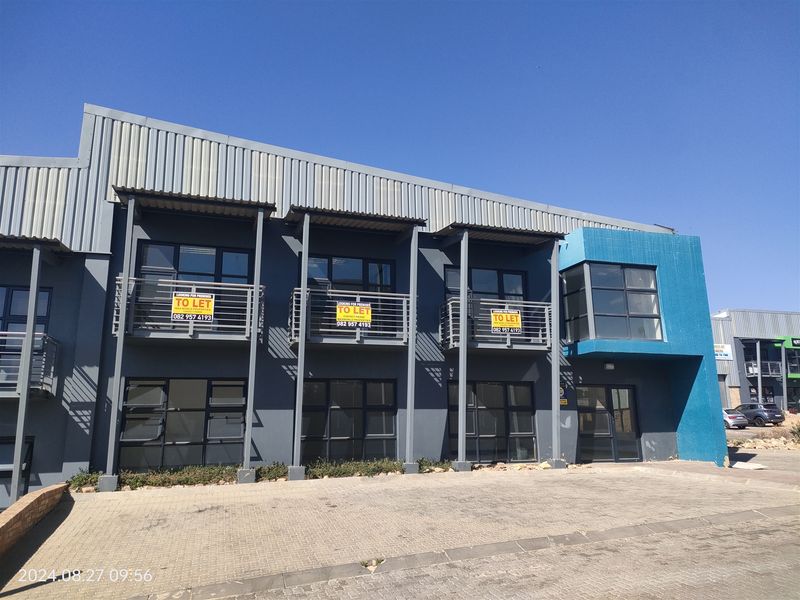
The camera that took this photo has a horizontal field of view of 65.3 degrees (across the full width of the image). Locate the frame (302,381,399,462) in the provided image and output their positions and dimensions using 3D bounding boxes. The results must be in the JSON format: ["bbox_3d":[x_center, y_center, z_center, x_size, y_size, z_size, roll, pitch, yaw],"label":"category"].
[{"bbox_3d":[-1.230,2.934,14.935,2.490,2.130,0.120,3,-13,-18],"label":"frame"}]

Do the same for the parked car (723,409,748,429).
[{"bbox_3d":[21.695,8.215,43.226,1.800,1.430,4.400,3,-13,-15],"label":"parked car"}]

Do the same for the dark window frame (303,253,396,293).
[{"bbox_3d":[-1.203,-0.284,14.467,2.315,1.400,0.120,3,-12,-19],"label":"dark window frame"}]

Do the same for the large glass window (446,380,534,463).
[{"bbox_3d":[2.213,2.938,15.053,2.401,1.954,0.120,3,-12,-19],"label":"large glass window"}]

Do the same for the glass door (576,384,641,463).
[{"bbox_3d":[5.772,3.392,17.164,1.960,2.100,0.120,3,-13,-18],"label":"glass door"}]

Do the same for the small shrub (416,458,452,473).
[{"bbox_3d":[0.823,3.906,14.840,0.920,0.320,0.500,3,-13,-18],"label":"small shrub"}]

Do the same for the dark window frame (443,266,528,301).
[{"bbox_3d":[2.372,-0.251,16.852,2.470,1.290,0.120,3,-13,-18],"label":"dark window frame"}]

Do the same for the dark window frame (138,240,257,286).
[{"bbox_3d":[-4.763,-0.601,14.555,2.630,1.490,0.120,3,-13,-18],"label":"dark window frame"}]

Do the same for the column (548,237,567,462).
[{"bbox_3d":[3.947,1.319,15.695,0.300,5.700,0.300,3,-10,-18],"label":"column"}]

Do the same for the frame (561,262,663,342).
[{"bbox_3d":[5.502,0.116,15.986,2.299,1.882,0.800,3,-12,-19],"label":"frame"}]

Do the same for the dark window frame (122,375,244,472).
[{"bbox_3d":[-4.735,2.762,13.806,2.610,2.080,0.120,3,-13,-18],"label":"dark window frame"}]

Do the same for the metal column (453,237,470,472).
[{"bbox_3d":[1.450,1.105,14.127,0.320,5.435,0.320,4,-9,-19],"label":"metal column"}]

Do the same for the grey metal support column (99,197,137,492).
[{"bbox_3d":[-5.282,0.770,11.785,0.340,5.527,0.340,3,-9,-19],"label":"grey metal support column"}]

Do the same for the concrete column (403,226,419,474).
[{"bbox_3d":[0.290,1.114,14.523,0.300,5.700,0.300,3,-10,-18],"label":"concrete column"}]

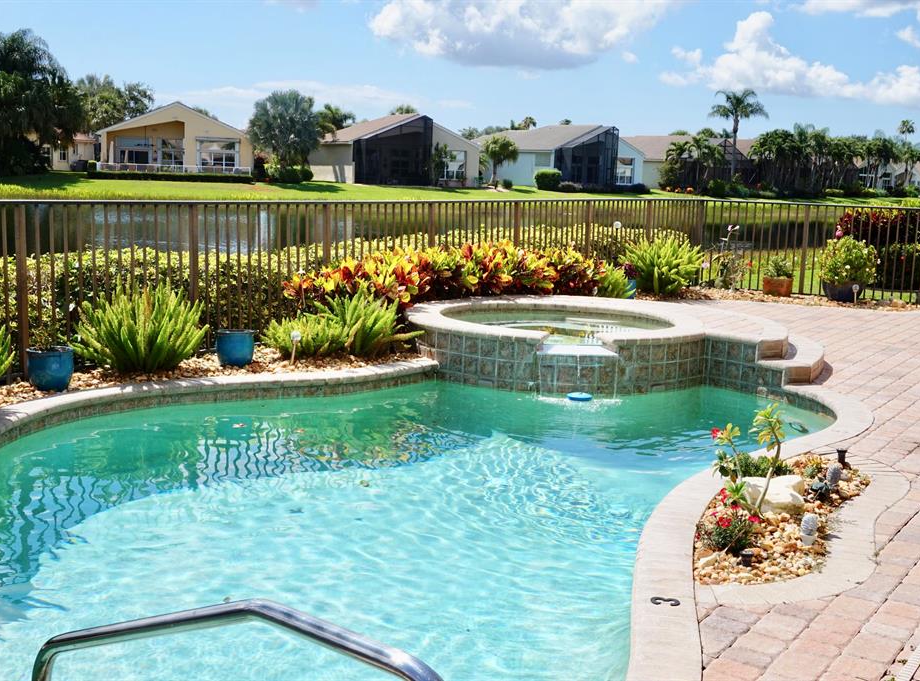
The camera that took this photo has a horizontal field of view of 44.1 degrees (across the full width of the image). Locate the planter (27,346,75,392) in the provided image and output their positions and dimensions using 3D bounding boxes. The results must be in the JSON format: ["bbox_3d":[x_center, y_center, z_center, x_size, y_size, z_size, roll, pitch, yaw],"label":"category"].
[{"bbox_3d":[-2.734,0.191,7.599,0.312,0.268,0.312,-1,10,-20],"label":"planter"}]

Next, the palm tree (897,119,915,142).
[{"bbox_3d":[64.662,-27.577,165.000,2.467,9.168,2.467,5,10,21],"label":"palm tree"}]

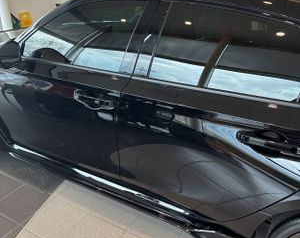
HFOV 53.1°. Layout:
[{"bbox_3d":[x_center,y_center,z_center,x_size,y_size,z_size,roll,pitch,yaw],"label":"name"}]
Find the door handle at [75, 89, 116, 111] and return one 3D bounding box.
[{"bbox_3d":[-0.304,-0.107,1.644,0.240,0.055,0.050,15,30,26],"label":"door handle"}]

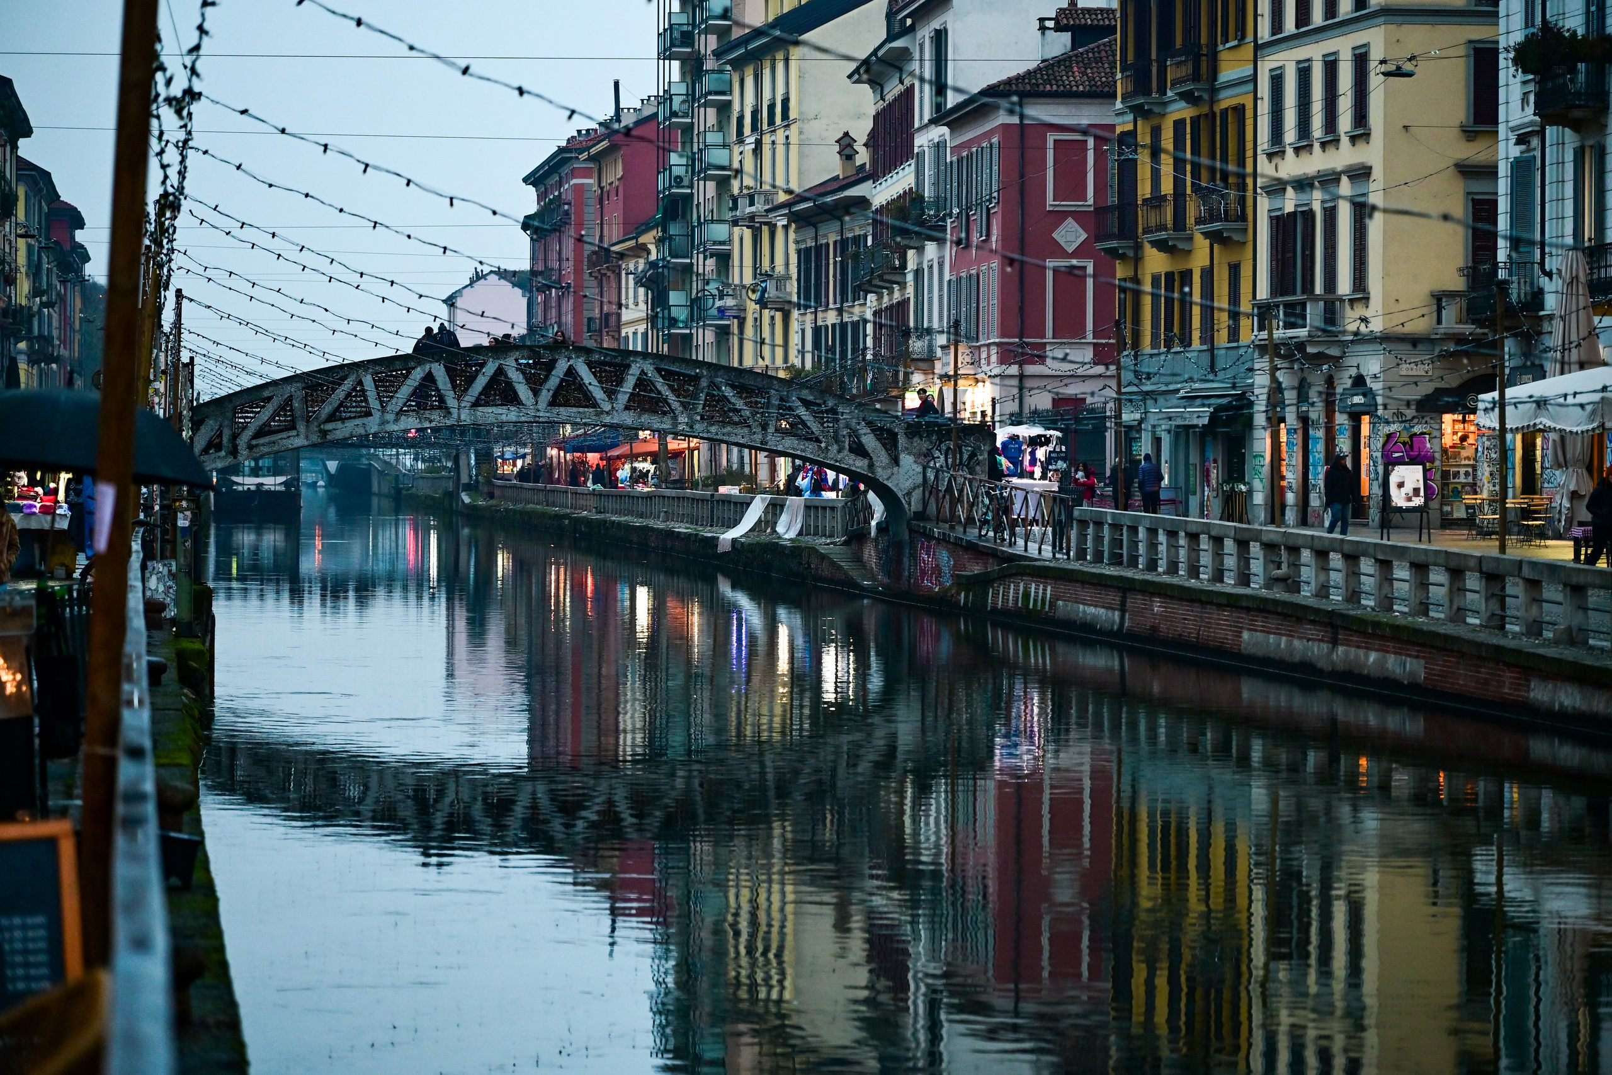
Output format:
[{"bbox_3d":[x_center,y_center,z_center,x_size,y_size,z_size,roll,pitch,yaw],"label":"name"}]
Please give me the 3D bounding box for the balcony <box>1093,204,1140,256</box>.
[{"bbox_3d":[8.177,-7.971,140.139,0.720,1.360,2.200,0,1,-11],"label":"balcony"}]

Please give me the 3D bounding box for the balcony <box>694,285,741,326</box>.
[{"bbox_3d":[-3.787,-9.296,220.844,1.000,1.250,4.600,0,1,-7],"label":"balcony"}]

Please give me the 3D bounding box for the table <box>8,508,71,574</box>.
[{"bbox_3d":[-10.212,0.050,70.900,1.050,0.860,0.850,0,1,-7],"label":"table"}]

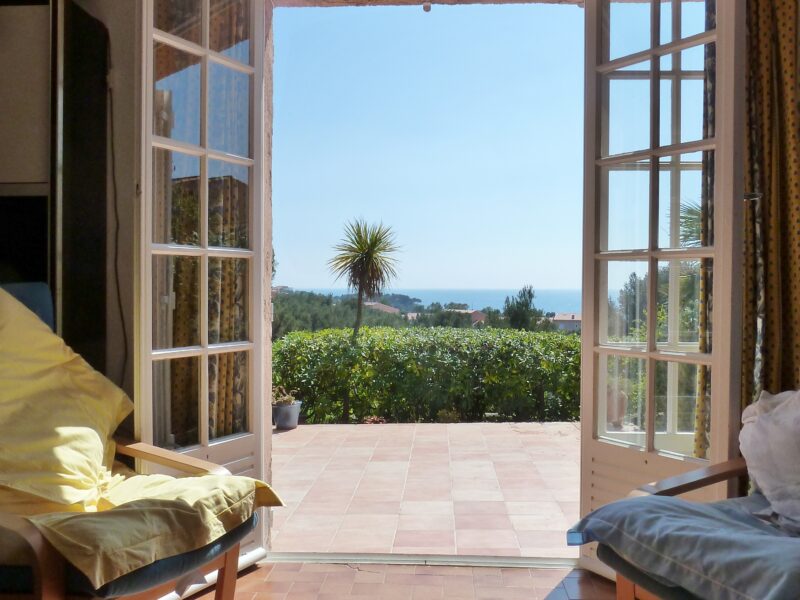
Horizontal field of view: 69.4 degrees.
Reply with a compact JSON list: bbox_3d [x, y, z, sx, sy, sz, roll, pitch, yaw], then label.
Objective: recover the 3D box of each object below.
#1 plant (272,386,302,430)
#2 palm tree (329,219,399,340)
[{"bbox_3d":[-0.943,0.897,4.800,0.270,0.350,0.270,0,1,0],"label":"plant"},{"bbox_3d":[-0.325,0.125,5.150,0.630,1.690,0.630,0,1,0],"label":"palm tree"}]

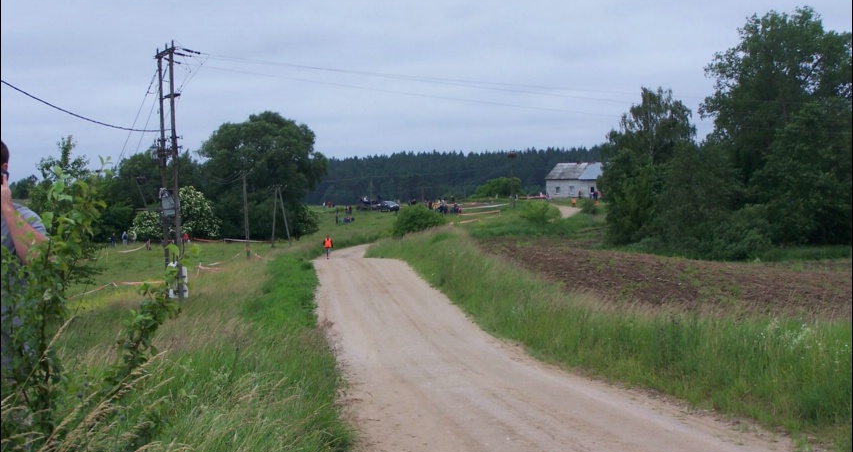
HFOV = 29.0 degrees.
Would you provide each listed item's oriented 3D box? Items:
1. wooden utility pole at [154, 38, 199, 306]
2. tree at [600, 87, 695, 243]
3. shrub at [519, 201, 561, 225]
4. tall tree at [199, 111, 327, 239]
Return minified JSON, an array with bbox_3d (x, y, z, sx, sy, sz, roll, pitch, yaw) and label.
[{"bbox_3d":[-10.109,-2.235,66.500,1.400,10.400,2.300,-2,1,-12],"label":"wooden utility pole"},{"bbox_3d":[19.139,-5.326,143.000,8.000,13.400,8.000,-2,1,0],"label":"tree"},{"bbox_3d":[12.729,-1.521,186.000,4.700,2.700,4.300,-2,1,0],"label":"shrub"},{"bbox_3d":[-25.029,-7.860,252.000,19.200,19.300,18.000,-2,1,0],"label":"tall tree"}]

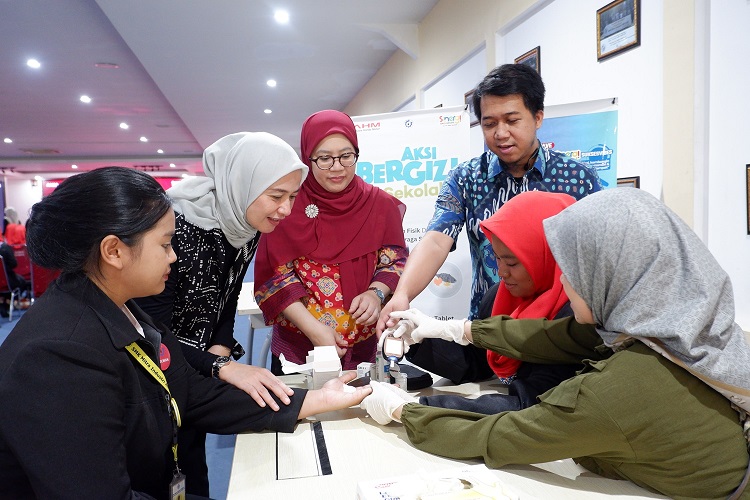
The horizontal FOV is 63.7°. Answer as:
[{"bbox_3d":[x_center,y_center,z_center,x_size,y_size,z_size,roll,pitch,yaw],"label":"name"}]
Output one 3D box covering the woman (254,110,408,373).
[{"bbox_3d":[-0.138,0.325,1.920,0.500,1.510,0.420,-2,4,-10],"label":"woman"}]

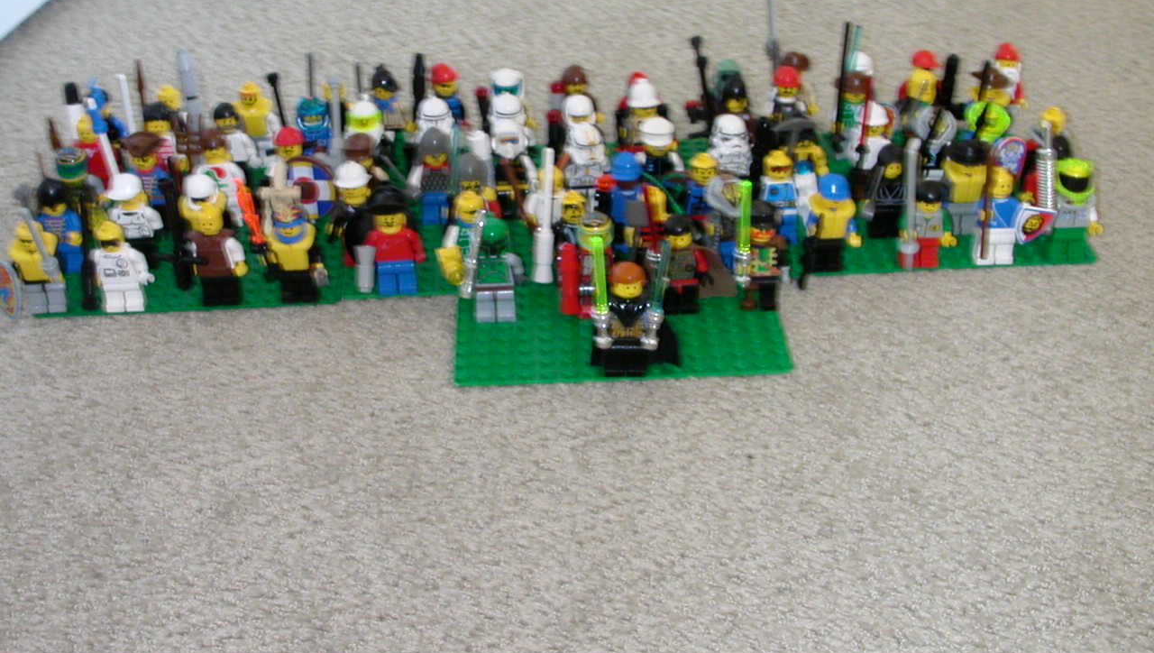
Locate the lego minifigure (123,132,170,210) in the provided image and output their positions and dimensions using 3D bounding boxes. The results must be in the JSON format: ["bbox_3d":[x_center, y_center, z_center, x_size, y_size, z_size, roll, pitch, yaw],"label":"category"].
[{"bbox_3d":[-0.185,-0.062,0.625,0.024,0.045,0.015,-3,35,-1],"label":"lego minifigure"}]

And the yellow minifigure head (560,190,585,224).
[{"bbox_3d":[-0.002,-0.048,0.574,0.010,0.011,0.010,-4,36,-4],"label":"yellow minifigure head"}]

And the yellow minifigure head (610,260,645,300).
[{"bbox_3d":[0.019,-0.017,0.525,0.012,0.012,0.012,-2,34,1],"label":"yellow minifigure head"}]

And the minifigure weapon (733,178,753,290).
[{"bbox_3d":[0.064,-0.035,0.549,0.006,0.049,0.006,-3,36,-1],"label":"minifigure weapon"}]

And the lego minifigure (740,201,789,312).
[{"bbox_3d":[0.073,-0.027,0.566,0.025,0.045,0.016,-2,33,0],"label":"lego minifigure"}]

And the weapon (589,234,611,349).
[{"bbox_3d":[0.009,-0.013,0.530,0.006,0.043,0.006,-4,20,1],"label":"weapon"}]

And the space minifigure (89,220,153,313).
[{"bbox_3d":[-0.184,-0.025,0.575,0.025,0.041,0.015,-3,35,-1],"label":"space minifigure"}]

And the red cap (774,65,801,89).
[{"bbox_3d":[0.099,-0.115,0.670,0.013,0.009,0.016,-5,34,-4],"label":"red cap"}]

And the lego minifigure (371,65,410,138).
[{"bbox_3d":[-0.091,-0.101,0.690,0.024,0.043,0.015,-2,34,0],"label":"lego minifigure"}]

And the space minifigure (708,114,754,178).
[{"bbox_3d":[0.069,-0.073,0.639,0.024,0.042,0.015,-8,35,-8],"label":"space minifigure"}]

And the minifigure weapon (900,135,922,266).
[{"bbox_3d":[0.133,-0.048,0.570,0.009,0.062,0.009,-6,36,1],"label":"minifigure weapon"}]

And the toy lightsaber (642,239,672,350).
[{"bbox_3d":[0.029,-0.012,0.521,0.006,0.043,0.006,5,26,-5],"label":"toy lightsaber"}]

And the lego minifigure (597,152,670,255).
[{"bbox_3d":[0.023,-0.051,0.608,0.027,0.043,0.017,-2,33,0],"label":"lego minifigure"}]

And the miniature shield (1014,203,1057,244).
[{"bbox_3d":[0.186,-0.043,0.583,0.016,0.018,0.005,11,30,-14],"label":"miniature shield"}]

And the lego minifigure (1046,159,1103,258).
[{"bbox_3d":[0.206,-0.047,0.592,0.025,0.042,0.016,-2,33,0],"label":"lego minifigure"}]

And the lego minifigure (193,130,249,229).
[{"bbox_3d":[-0.157,-0.066,0.631,0.025,0.043,0.015,-3,35,-1],"label":"lego minifigure"}]

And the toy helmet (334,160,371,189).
[{"bbox_3d":[-0.093,-0.061,0.587,0.014,0.009,0.017,16,39,23],"label":"toy helmet"}]

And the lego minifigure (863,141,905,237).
[{"bbox_3d":[0.131,-0.057,0.603,0.025,0.043,0.015,-3,35,-1],"label":"lego minifigure"}]

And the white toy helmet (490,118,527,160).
[{"bbox_3d":[-0.029,-0.081,0.619,0.015,0.015,0.015,-3,36,-1],"label":"white toy helmet"}]

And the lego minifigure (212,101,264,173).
[{"bbox_3d":[-0.160,-0.082,0.666,0.024,0.042,0.015,-2,33,0],"label":"lego minifigure"}]

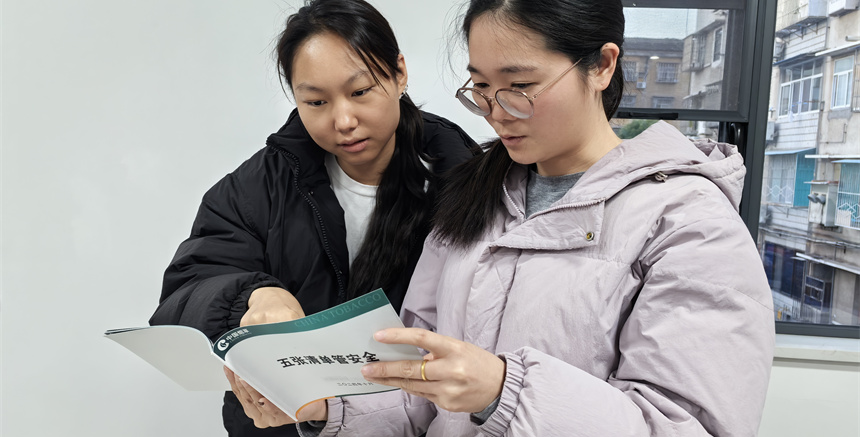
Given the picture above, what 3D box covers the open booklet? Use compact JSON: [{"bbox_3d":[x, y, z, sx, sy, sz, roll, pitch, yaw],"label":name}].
[{"bbox_3d":[-0.187,0.171,0.747,0.380,0.060,0.155,-10,-47,25],"label":"open booklet"}]

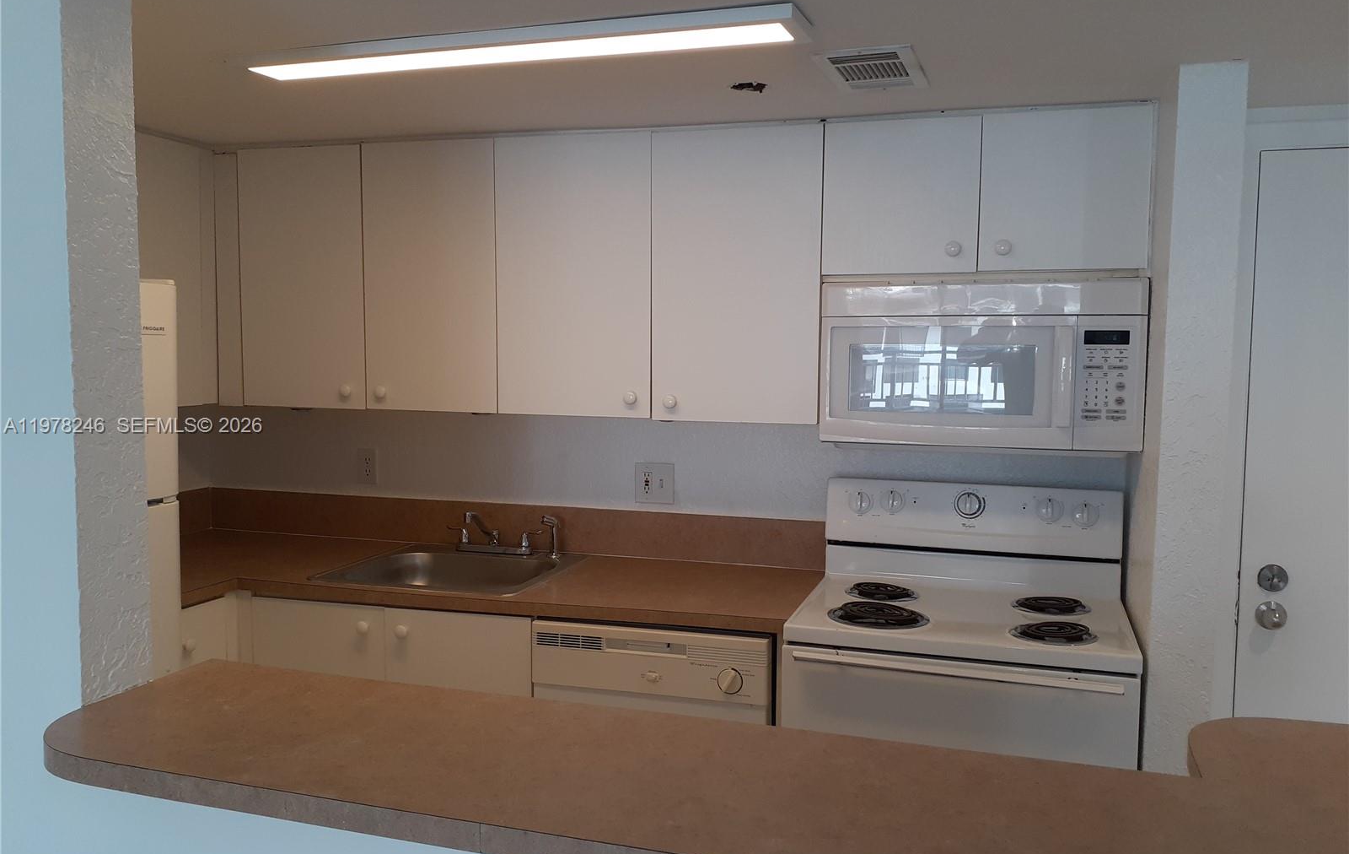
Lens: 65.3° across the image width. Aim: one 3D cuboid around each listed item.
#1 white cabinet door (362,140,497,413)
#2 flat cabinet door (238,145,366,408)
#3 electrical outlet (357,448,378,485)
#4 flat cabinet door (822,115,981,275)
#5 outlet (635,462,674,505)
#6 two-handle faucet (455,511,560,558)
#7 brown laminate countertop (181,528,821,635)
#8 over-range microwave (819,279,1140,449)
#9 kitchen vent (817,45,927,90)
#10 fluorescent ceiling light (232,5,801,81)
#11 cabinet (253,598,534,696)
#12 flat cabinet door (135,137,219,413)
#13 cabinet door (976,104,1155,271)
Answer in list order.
[{"bbox_3d":[-0.699,-0.422,3.005,0.418,0.757,0.025,2,5,17],"label":"white cabinet door"},{"bbox_3d":[-1.105,-0.435,3.128,0.423,0.757,0.025,2,5,17],"label":"flat cabinet door"},{"bbox_3d":[-1.035,0.133,3.534,0.073,0.118,0.010,2,5,17],"label":"electrical outlet"},{"bbox_3d":[0.560,-0.571,2.609,0.376,0.373,0.025,2,5,17],"label":"flat cabinet door"},{"bbox_3d":[-0.061,0.174,3.228,0.120,0.118,0.010,2,5,17],"label":"outlet"},{"bbox_3d":[-0.550,0.317,3.164,0.360,0.153,0.250,2,5,17],"label":"two-handle faucet"},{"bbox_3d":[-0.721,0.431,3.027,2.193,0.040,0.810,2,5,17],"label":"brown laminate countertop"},{"bbox_3d":[0.790,-0.164,2.735,0.760,0.407,0.380,2,5,17],"label":"over-range microwave"},{"bbox_3d":[0.424,-0.738,2.212,0.200,0.020,0.355,2,5,17],"label":"kitchen vent"},{"bbox_3d":[-0.321,-0.726,2.021,1.146,0.035,0.149,2,5,17],"label":"fluorescent ceiling light"},{"bbox_3d":[-0.708,0.877,3.176,0.885,0.863,0.600,2,5,17],"label":"cabinet"},{"bbox_3d":[-1.489,-0.429,2.992,0.020,0.763,0.450,2,5,17],"label":"flat cabinet door"},{"bbox_3d":[0.924,-0.559,2.500,0.376,0.373,0.025,2,5,17],"label":"cabinet door"}]

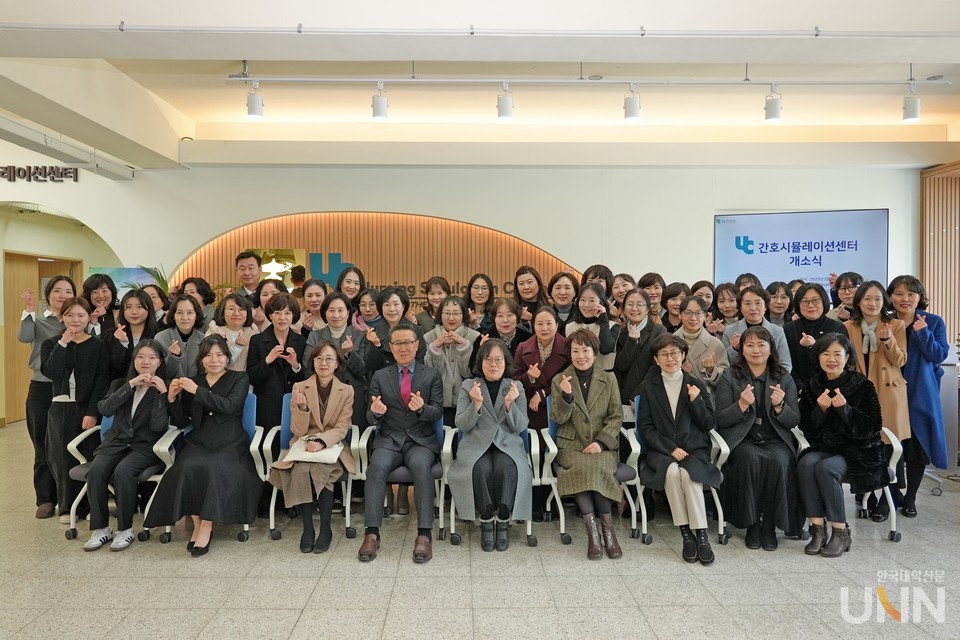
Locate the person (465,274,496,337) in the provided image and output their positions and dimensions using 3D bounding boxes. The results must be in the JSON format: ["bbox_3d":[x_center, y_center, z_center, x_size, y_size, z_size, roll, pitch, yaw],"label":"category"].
[{"bbox_3d":[0.012,0.489,5.150,0.470,1.694,0.340,0,1,-2],"label":"person"}]

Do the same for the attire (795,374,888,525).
[{"bbox_3d":[2.299,0.778,4.260,0.540,0.860,0.600,1,2,24],"label":"attire"}]

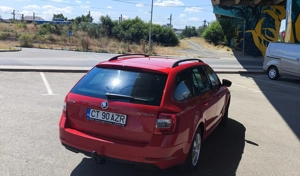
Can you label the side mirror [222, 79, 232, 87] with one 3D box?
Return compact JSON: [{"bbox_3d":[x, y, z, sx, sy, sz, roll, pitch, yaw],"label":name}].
[{"bbox_3d":[1.457,-0.100,5.460,0.210,0.150,0.120,7,10,23],"label":"side mirror"}]

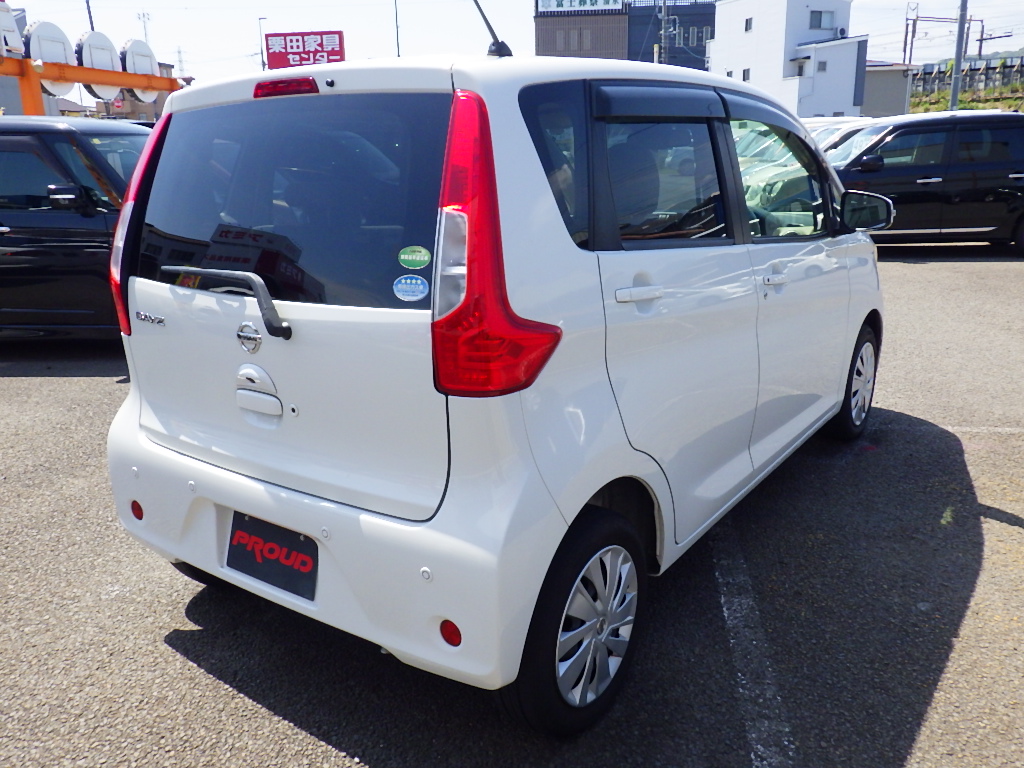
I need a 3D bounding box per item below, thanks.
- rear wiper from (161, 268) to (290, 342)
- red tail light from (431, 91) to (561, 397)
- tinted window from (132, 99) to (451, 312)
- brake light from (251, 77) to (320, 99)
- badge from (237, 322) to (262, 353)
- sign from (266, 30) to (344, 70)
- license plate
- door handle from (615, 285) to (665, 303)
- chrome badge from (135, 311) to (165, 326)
[{"bbox_3d":[-0.672,-0.197,1.908,0.500,0.140,0.060,9,4,35],"label":"rear wiper"},{"bbox_3d":[-0.053,-0.277,1.623,0.210,0.600,0.260,9,19,35],"label":"red tail light"},{"bbox_3d":[-0.555,-0.429,1.894,1.050,0.450,0.070,9,-2,35],"label":"tinted window"},{"bbox_3d":[-0.509,-0.679,1.901,0.226,0.038,0.030,9,1,35],"label":"brake light"},{"bbox_3d":[-0.604,-0.105,1.903,0.089,0.074,0.012,9,13,35],"label":"badge"},{"bbox_3d":[-10.234,-16.585,41.241,3.850,1.850,0.500,-2,16,0],"label":"sign"},{"bbox_3d":[-0.591,0.412,2.040,0.330,0.165,0.012,9,5,35],"label":"license plate"},{"bbox_3d":[0.291,-0.207,1.891,0.036,0.037,0.241,9,13,35],"label":"door handle"},{"bbox_3d":[-0.948,-0.169,2.168,0.152,0.025,0.010,12,15,40],"label":"chrome badge"}]

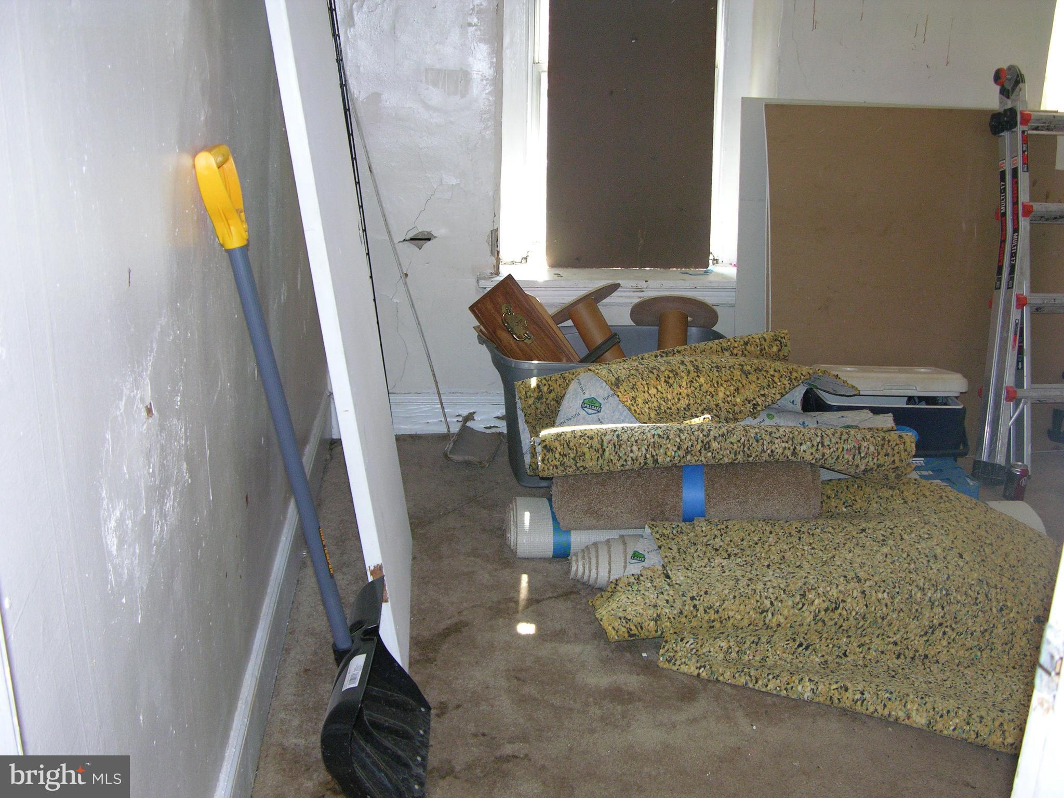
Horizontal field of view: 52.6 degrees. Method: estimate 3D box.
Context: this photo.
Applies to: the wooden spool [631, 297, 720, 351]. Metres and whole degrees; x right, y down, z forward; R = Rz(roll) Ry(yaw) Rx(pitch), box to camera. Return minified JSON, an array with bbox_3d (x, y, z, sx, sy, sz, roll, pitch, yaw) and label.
[{"bbox_3d":[0.502,-0.145,3.733,0.314,0.340,0.314,0,-21,0],"label":"wooden spool"}]

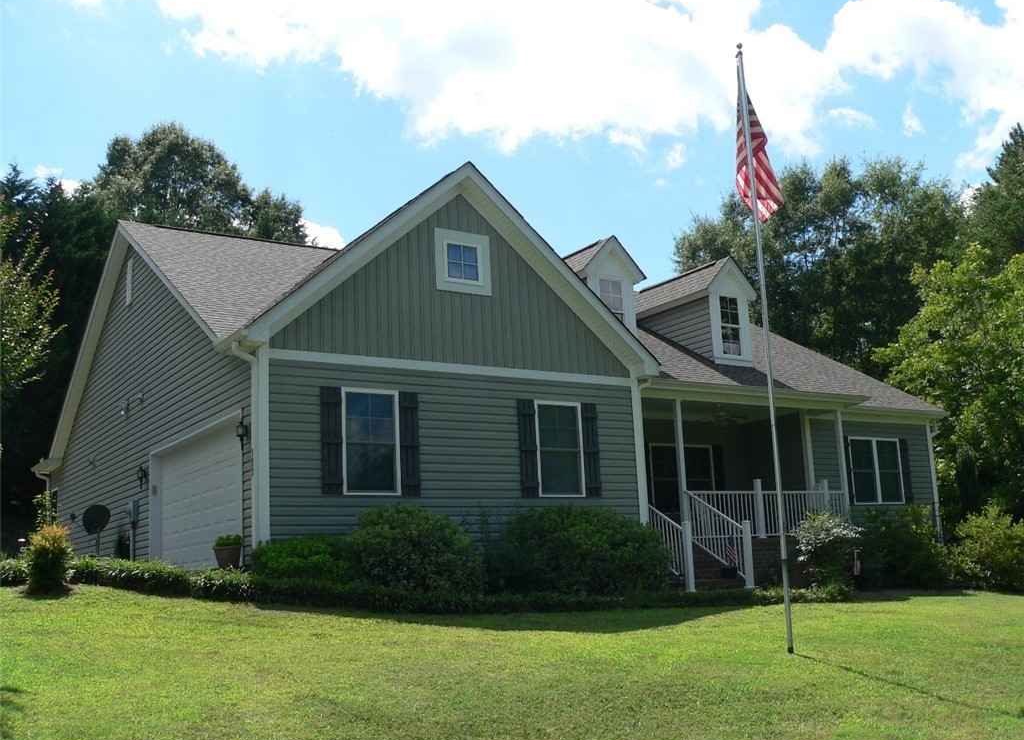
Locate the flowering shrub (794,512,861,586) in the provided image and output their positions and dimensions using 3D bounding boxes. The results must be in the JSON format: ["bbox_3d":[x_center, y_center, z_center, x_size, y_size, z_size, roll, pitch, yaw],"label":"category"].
[{"bbox_3d":[6.130,3.512,20.718,1.237,1.425,1.175,5,-13,-32],"label":"flowering shrub"}]

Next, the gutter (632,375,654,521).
[{"bbox_3d":[2.213,1.606,17.708,0.190,2.850,0.110,5,-13,-32],"label":"gutter"}]

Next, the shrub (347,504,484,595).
[{"bbox_3d":[-1.256,2.347,13.907,1.828,1.108,1.645,5,-13,-32],"label":"shrub"}]

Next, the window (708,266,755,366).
[{"bbox_3d":[4.459,-1.117,21.920,1.150,2.160,0.220,5,-13,-32],"label":"window"}]

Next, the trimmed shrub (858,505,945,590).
[{"bbox_3d":[8.391,3.841,22.972,1.968,1.715,1.673,5,-13,-32],"label":"trimmed shrub"}]

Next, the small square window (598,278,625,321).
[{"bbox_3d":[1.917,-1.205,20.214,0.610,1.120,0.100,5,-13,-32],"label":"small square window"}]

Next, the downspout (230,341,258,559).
[{"bbox_3d":[-3.503,1.028,13.985,0.340,2.890,0.110,5,-13,-32],"label":"downspout"}]

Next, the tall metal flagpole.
[{"bbox_3d":[2.937,-0.449,12.400,0.075,7.290,0.075,5,-13,-32],"label":"tall metal flagpole"}]

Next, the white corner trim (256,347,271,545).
[{"bbox_3d":[-3.329,1.071,14.237,0.160,2.900,0.130,5,-13,-32],"label":"white corner trim"}]

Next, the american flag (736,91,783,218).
[{"bbox_3d":[2.985,-2.631,12.794,0.520,1.820,0.320,-6,-12,14],"label":"american flag"}]

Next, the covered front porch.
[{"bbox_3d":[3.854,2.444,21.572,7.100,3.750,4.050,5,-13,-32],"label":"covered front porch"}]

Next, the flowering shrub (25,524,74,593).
[{"bbox_3d":[-5.337,2.170,12.302,0.540,0.760,0.540,5,-13,-32],"label":"flowering shrub"}]

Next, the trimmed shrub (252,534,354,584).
[{"bbox_3d":[-2.588,2.386,13.332,1.298,0.611,1.168,5,-13,-32],"label":"trimmed shrub"}]

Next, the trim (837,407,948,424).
[{"bbox_3d":[8.888,1.002,24.765,4.200,0.250,0.150,5,-13,-32],"label":"trim"}]

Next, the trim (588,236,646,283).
[{"bbox_3d":[2.306,-2.496,23.917,1.790,1.080,0.120,5,-13,-32],"label":"trim"}]

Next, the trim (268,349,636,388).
[{"bbox_3d":[-0.637,-0.015,16.045,6.250,0.140,0.045,5,-13,-32],"label":"trim"}]

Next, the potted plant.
[{"bbox_3d":[-3.722,2.385,13.980,0.420,0.460,0.420,5,-13,-32],"label":"potted plant"}]

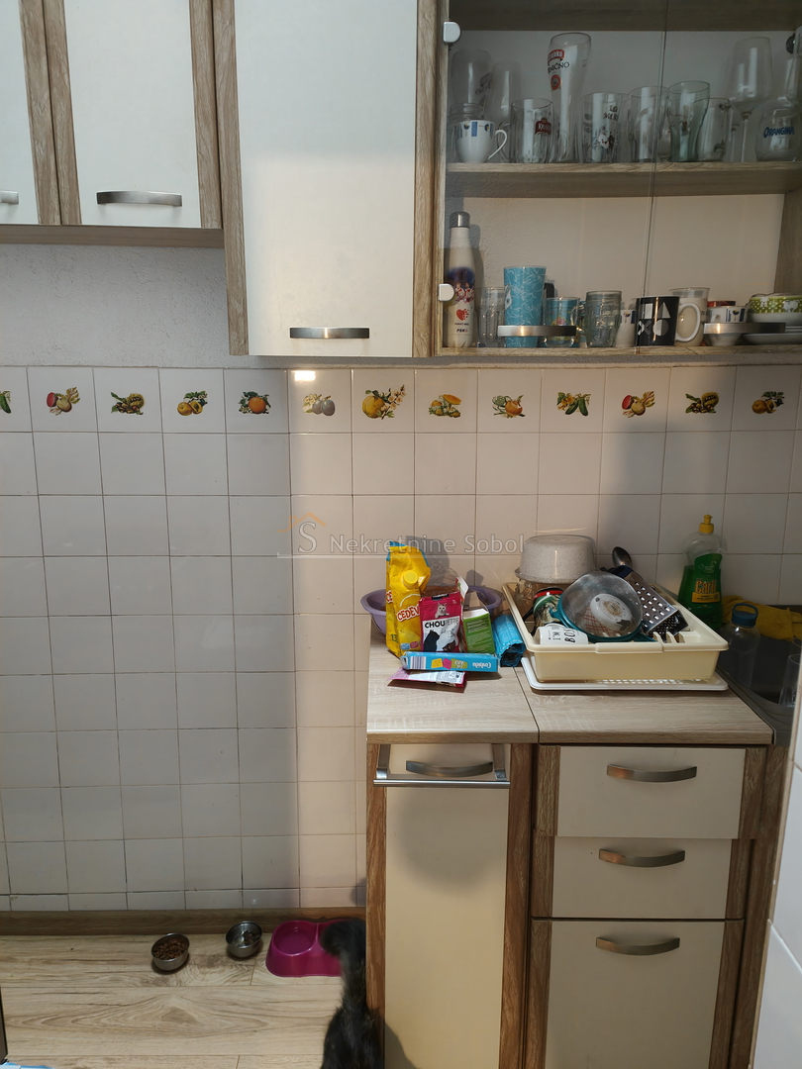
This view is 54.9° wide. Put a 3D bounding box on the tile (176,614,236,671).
[{"bbox_3d":[-0.496,0.277,1.954,0.150,0.150,0.009,0,10,-1],"label":"tile"}]

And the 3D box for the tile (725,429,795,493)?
[{"bbox_3d":[0.880,-0.177,1.889,0.150,0.150,0.009,0,10,-1],"label":"tile"}]

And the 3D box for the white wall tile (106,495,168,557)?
[{"bbox_3d":[-0.650,-0.021,1.906,0.149,0.149,0.008,0,11,-1],"label":"white wall tile"}]

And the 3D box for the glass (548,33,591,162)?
[{"bbox_3d":[0.348,-0.883,1.603,0.086,0.237,0.086,0,11,-1],"label":"glass"}]

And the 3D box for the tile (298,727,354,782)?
[{"bbox_3d":[-0.193,0.573,2.009,0.150,0.150,0.010,0,9,-2],"label":"tile"}]

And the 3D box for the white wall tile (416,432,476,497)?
[{"bbox_3d":[0.112,-0.173,1.898,0.150,0.150,0.010,0,9,-2],"label":"white wall tile"}]

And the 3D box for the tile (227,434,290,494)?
[{"bbox_3d":[-0.341,-0.168,1.861,0.150,0.150,0.009,0,11,-1],"label":"tile"}]

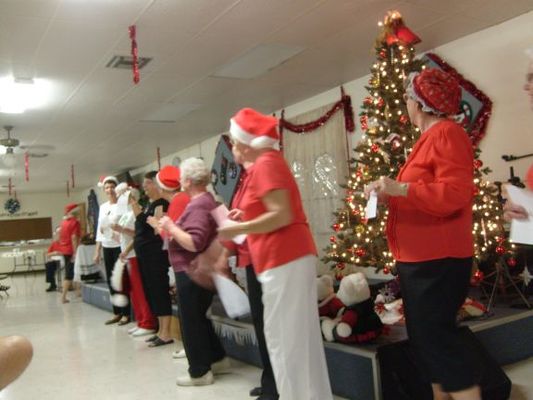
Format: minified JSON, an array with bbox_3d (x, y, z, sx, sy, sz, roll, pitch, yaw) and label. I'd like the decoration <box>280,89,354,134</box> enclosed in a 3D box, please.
[{"bbox_3d":[0.627,-1.110,7.633,0.120,0.600,1.620,-3,-3,-31],"label":"decoration"}]

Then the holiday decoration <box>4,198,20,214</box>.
[{"bbox_3d":[-8.435,0.216,17.900,0.530,0.530,0.140,-3,-3,-31],"label":"holiday decoration"}]

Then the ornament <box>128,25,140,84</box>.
[{"bbox_3d":[-1.059,-1.177,4.365,0.075,0.480,0.075,-3,-3,-31],"label":"ornament"}]

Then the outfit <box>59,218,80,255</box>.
[{"bbox_3d":[-3.509,0.632,9.600,0.420,0.660,0.290,-7,-3,37],"label":"outfit"}]

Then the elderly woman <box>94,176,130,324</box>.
[{"bbox_3d":[-1.886,0.610,6.580,0.450,1.720,0.320,-6,-3,25],"label":"elderly woman"}]

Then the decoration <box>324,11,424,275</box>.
[{"bbox_3d":[1.070,-0.307,4.081,1.380,2.269,1.380,-3,-3,-31],"label":"decoration"}]

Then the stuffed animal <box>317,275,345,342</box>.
[{"bbox_3d":[0.357,0.674,3.380,0.270,0.400,0.270,-4,-3,-22],"label":"stuffed animal"}]

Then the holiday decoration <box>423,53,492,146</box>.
[{"bbox_3d":[1.933,-0.990,5.503,0.130,1.240,0.800,-3,-3,-31],"label":"holiday decoration"}]

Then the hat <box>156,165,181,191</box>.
[{"bbox_3d":[-0.805,-0.182,4.450,0.230,0.200,0.210,-4,-3,-27],"label":"hat"}]

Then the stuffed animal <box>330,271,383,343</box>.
[{"bbox_3d":[0.549,0.652,3.270,0.280,0.400,0.260,-4,-3,-22],"label":"stuffed animal"}]

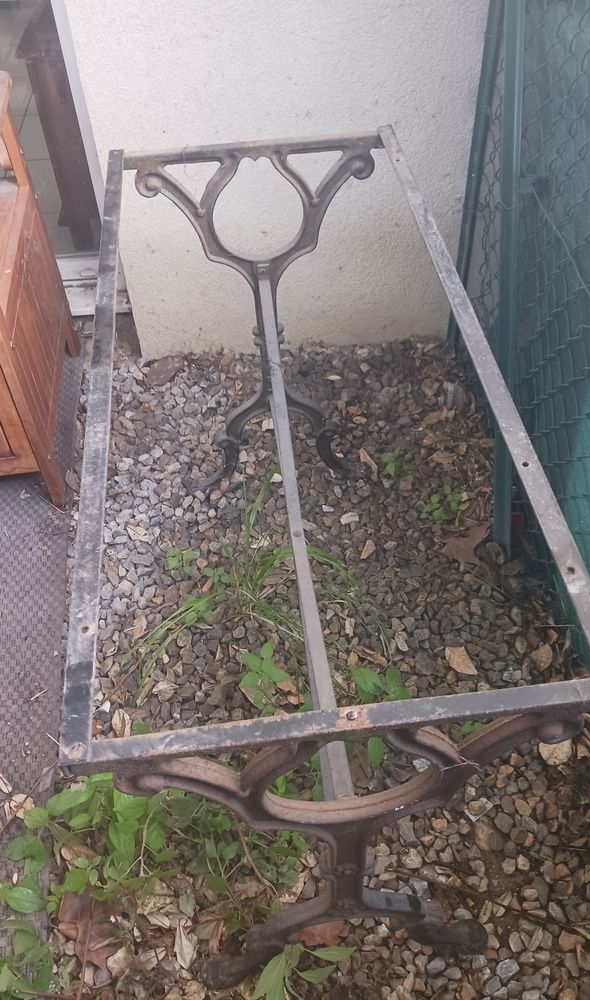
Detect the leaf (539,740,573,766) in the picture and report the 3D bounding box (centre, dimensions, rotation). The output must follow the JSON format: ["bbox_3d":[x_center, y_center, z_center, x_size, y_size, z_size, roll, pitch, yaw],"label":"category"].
[{"bbox_3d":[0.418,0.401,1.252,0.054,0.014,0.060,8,50,9],"label":"leaf"}]

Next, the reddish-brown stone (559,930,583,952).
[{"bbox_3d":[0.375,0.600,1.055,0.033,0.020,0.025,13,50,14],"label":"reddish-brown stone"}]

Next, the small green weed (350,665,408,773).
[{"bbox_3d":[0.137,0.355,1.273,0.093,0.070,0.155,2,49,4],"label":"small green weed"}]

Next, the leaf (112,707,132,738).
[{"bbox_3d":[-0.290,0.374,1.305,0.032,0.018,0.055,-3,48,0],"label":"leaf"}]

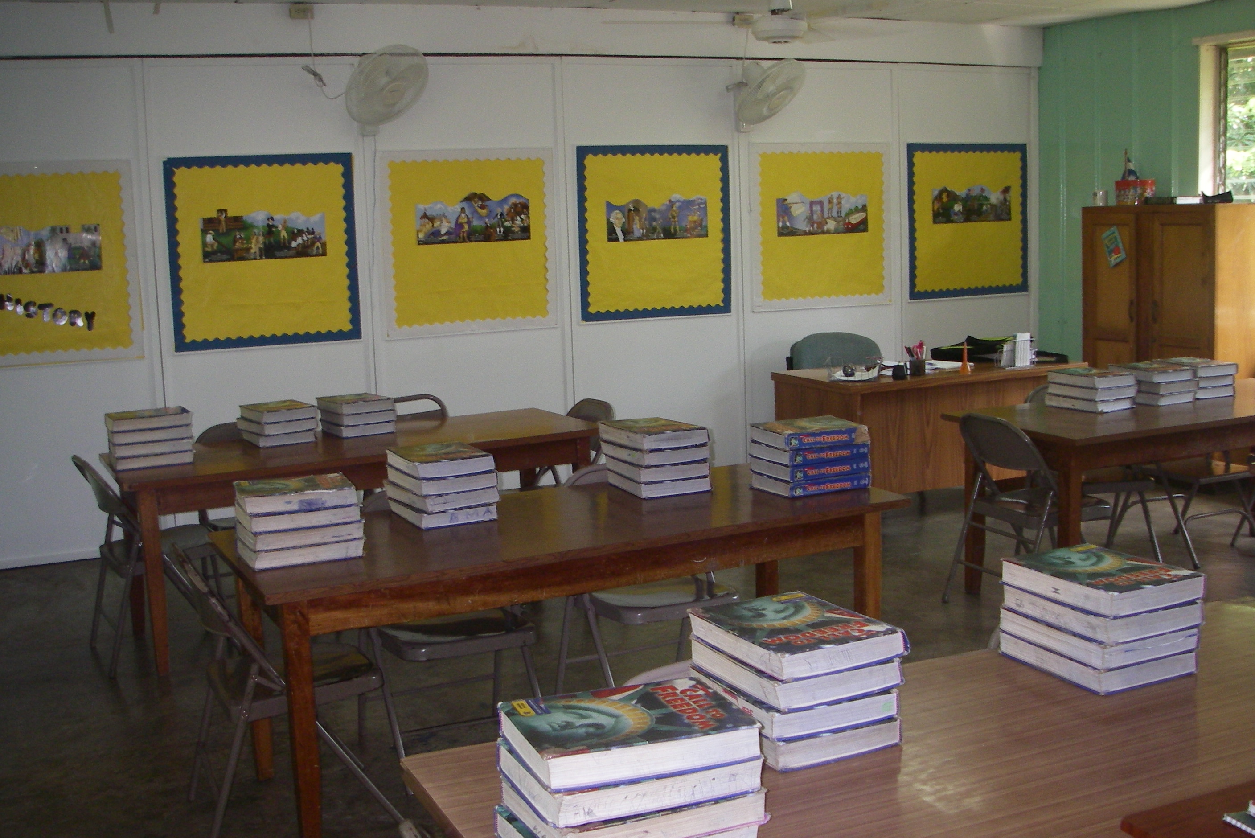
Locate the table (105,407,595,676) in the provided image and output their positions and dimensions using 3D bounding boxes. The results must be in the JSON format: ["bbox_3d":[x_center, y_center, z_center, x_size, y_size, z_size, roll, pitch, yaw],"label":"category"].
[{"bbox_3d":[-1.068,0.448,5.441,1.822,0.727,0.690,-6,9,-27],"label":"table"}]

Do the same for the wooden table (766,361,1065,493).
[{"bbox_3d":[1.548,0.114,6.984,1.453,0.760,0.700,-6,9,-25],"label":"wooden table"}]

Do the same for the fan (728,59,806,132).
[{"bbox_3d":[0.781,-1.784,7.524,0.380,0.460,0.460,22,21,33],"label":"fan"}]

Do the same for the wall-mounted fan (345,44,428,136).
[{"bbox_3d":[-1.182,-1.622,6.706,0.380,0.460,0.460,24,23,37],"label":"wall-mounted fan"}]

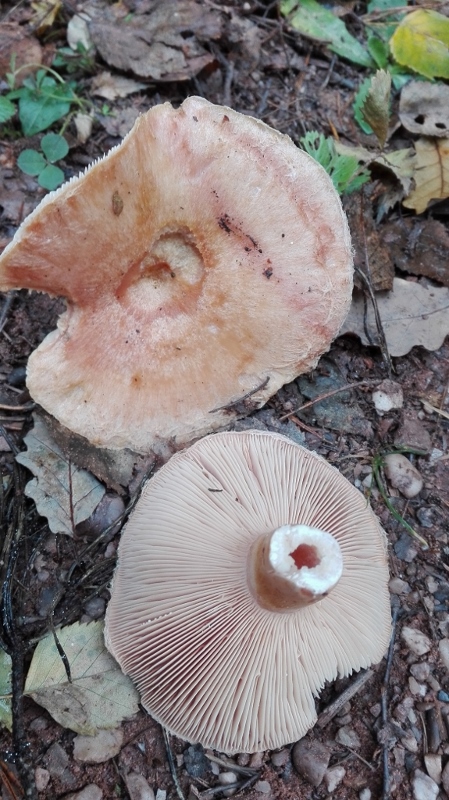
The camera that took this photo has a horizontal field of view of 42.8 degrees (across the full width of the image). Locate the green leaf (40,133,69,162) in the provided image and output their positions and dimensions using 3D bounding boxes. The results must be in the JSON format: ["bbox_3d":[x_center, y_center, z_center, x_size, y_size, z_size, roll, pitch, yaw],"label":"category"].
[{"bbox_3d":[-0.106,-0.157,0.355,0.018,0.003,0.021,16,69,6],"label":"green leaf"}]

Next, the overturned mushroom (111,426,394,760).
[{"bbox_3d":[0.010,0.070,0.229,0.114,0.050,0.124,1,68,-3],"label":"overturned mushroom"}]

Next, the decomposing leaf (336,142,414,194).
[{"bbox_3d":[0.086,-0.134,0.327,0.044,0.016,0.036,7,68,3],"label":"decomposing leaf"}]

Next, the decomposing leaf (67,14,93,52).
[{"bbox_3d":[-0.118,-0.299,0.467,0.019,0.008,0.041,-2,65,-1],"label":"decomposing leaf"}]

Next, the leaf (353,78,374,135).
[{"bbox_3d":[0.106,-0.217,0.425,0.021,0.009,0.052,4,65,2],"label":"leaf"}]

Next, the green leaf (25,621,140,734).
[{"bbox_3d":[-0.065,0.131,0.269,0.057,0.009,0.043,-11,65,-5],"label":"green leaf"}]

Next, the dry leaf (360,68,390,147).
[{"bbox_3d":[0.082,-0.157,0.309,0.016,0.016,0.045,10,72,3],"label":"dry leaf"}]

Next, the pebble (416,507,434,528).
[{"bbox_3d":[0.100,0.059,0.284,0.009,0.006,0.010,-33,72,-12],"label":"pebble"}]

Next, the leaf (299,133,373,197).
[{"bbox_3d":[0.061,-0.136,0.327,0.043,0.012,0.034,37,72,14],"label":"leaf"}]

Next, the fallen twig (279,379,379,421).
[{"bbox_3d":[0.051,-0.001,0.280,0.054,0.004,0.007,-22,69,-9],"label":"fallen twig"}]

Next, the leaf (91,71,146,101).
[{"bbox_3d":[-0.067,-0.198,0.360,0.035,0.008,0.024,-3,68,-1],"label":"leaf"}]

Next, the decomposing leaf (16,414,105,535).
[{"bbox_3d":[-0.076,0.034,0.264,0.038,0.009,0.059,-10,68,-4],"label":"decomposing leaf"}]

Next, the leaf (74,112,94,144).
[{"bbox_3d":[-0.091,-0.176,0.372,0.011,0.006,0.028,-7,68,-3],"label":"leaf"}]

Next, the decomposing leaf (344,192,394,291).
[{"bbox_3d":[0.076,-0.083,0.299,0.028,0.008,0.057,0,72,0],"label":"decomposing leaf"}]

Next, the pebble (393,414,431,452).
[{"bbox_3d":[0.090,0.016,0.273,0.016,0.010,0.018,4,68,2],"label":"pebble"}]

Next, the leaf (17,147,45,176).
[{"bbox_3d":[-0.118,-0.146,0.351,0.018,0.003,0.020,7,68,3],"label":"leaf"}]

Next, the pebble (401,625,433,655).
[{"bbox_3d":[0.088,0.111,0.263,0.011,0.007,0.015,-40,73,-15],"label":"pebble"}]

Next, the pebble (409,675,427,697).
[{"bbox_3d":[0.091,0.135,0.270,0.005,0.005,0.008,-25,67,-11],"label":"pebble"}]

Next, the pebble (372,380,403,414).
[{"bbox_3d":[0.080,-0.001,0.281,0.014,0.010,0.018,13,68,5],"label":"pebble"}]

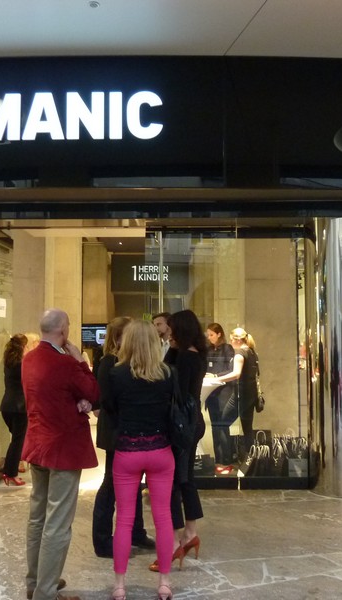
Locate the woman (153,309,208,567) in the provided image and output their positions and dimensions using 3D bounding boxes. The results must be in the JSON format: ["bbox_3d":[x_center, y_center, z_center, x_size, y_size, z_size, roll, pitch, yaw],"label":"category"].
[{"bbox_3d":[0.060,0.971,4.081,0.410,1.780,0.460,-1,-4,10],"label":"woman"}]

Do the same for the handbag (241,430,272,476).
[{"bbox_3d":[0.961,1.730,6.493,0.340,0.520,0.220,0,-4,6],"label":"handbag"}]

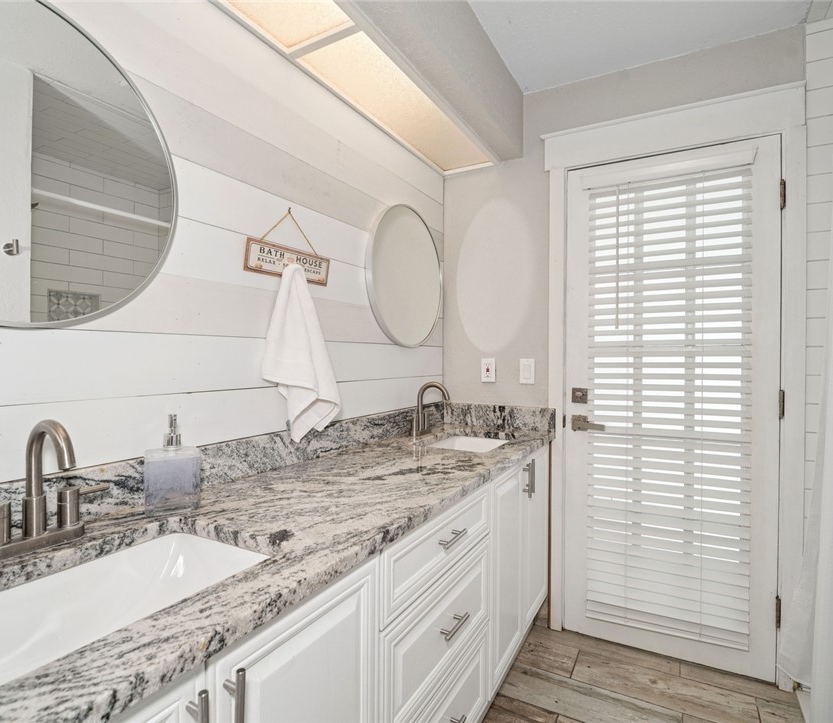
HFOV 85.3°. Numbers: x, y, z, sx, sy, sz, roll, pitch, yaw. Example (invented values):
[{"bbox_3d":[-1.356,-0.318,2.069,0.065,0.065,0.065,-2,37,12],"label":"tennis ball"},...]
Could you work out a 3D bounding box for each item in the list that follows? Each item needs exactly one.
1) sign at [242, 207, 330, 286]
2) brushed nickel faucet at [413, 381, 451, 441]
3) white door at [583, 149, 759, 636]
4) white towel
[{"bbox_3d":[-0.372,-0.352,1.356,0.022,0.212,0.335,0,0,30],"label":"sign"},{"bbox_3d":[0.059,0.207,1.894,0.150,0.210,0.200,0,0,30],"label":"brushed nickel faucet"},{"bbox_3d":[1.010,0.170,1.849,0.720,2.000,0.055,0,0,26],"label":"white door"},{"bbox_3d":[-0.332,-0.024,1.364,0.090,0.515,0.295,0,0,30],"label":"white towel"}]

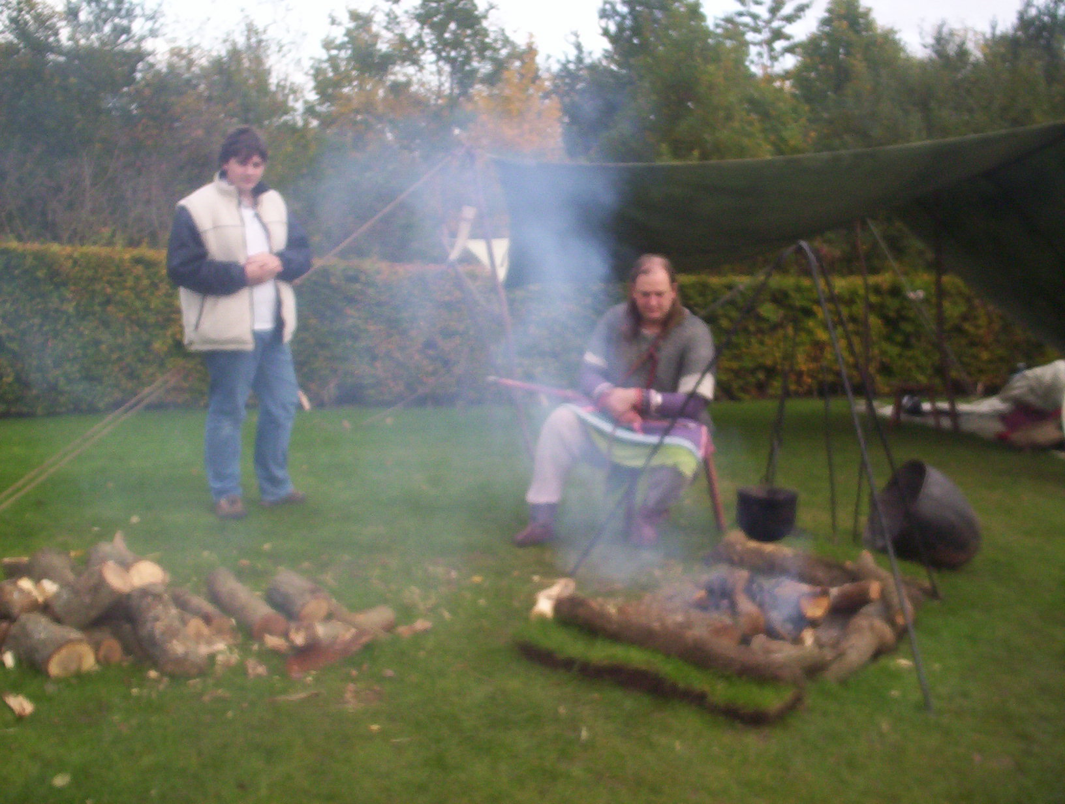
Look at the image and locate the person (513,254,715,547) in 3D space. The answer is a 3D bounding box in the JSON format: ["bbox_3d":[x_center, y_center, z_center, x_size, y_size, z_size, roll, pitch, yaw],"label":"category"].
[{"bbox_3d":[0.367,-0.049,5.037,0.820,1.200,0.760,1,6,7],"label":"person"}]

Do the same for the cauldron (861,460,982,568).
[{"bbox_3d":[1.540,0.458,4.560,0.350,0.400,0.400,31,5,-1],"label":"cauldron"}]

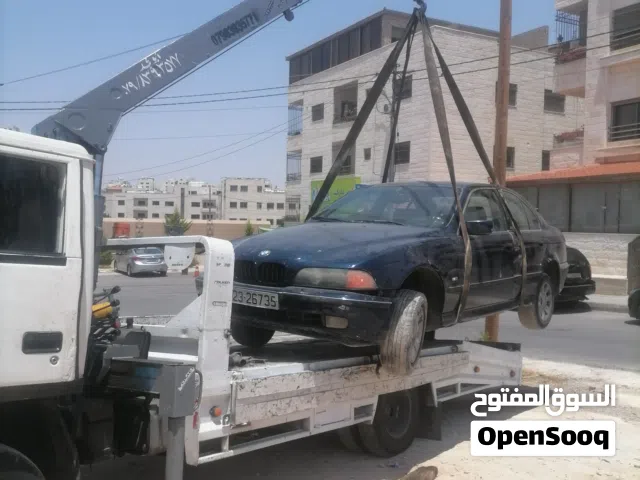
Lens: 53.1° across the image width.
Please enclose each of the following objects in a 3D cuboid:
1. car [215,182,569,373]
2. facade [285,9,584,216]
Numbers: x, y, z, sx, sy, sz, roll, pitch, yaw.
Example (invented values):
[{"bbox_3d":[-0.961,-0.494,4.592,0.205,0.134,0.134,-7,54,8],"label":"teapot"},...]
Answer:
[{"bbox_3d":[1.033,0.167,6.407,1.840,1.500,4.770,5,4,39],"label":"car"},{"bbox_3d":[6.376,-5.591,38.829,11.360,12.200,14.960,0,2,-29],"label":"facade"}]

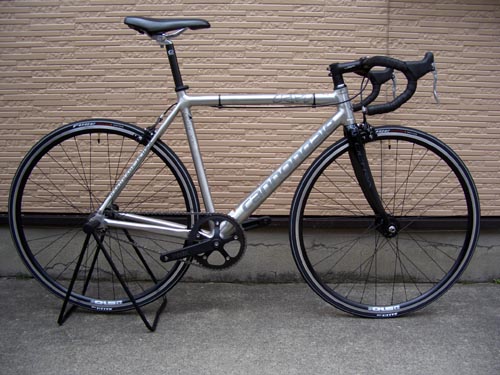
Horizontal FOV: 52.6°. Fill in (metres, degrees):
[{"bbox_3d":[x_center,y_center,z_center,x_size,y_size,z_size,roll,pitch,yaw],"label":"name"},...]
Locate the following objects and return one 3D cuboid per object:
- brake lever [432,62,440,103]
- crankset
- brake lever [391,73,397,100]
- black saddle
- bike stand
[{"bbox_3d":[0.533,-0.298,1.450,0.024,0.122,0.017,-7,8,1],"label":"brake lever"},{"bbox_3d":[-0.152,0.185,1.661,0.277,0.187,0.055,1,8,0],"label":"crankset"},{"bbox_3d":[0.528,-0.360,1.843,0.024,0.120,0.017,-7,8,1],"label":"brake lever"},{"bbox_3d":[-0.258,-0.511,1.622,0.268,0.062,0.142,1,8,0],"label":"black saddle"},{"bbox_3d":[-0.471,0.272,1.741,0.320,0.350,0.315,1,8,0],"label":"bike stand"}]

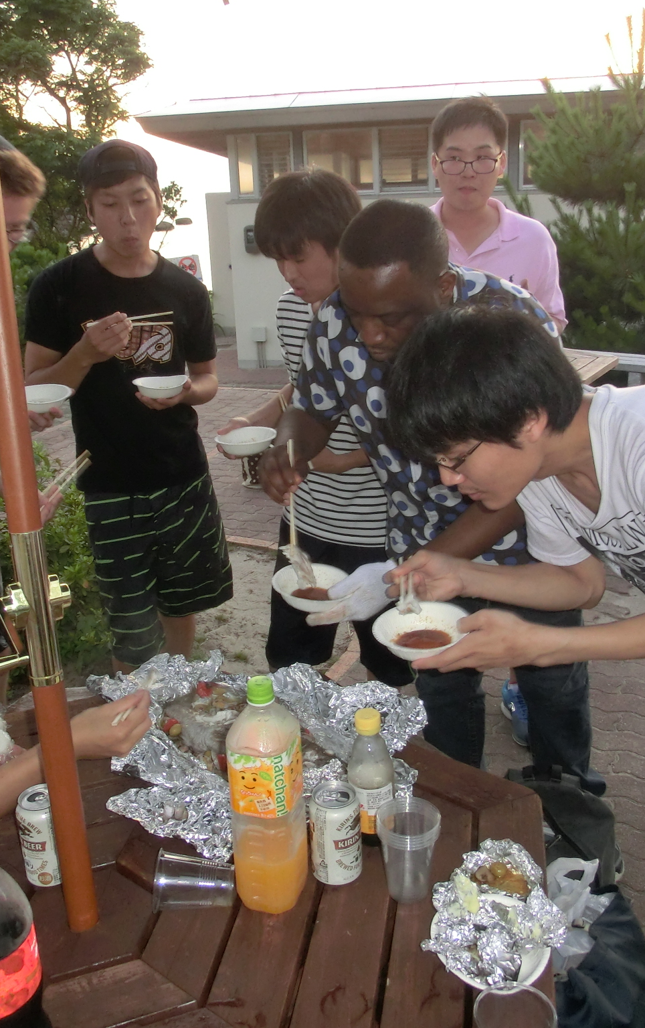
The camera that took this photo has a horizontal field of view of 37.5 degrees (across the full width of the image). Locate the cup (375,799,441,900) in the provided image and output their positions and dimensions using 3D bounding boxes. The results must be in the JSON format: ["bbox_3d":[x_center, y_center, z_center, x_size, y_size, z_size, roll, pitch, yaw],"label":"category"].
[{"bbox_3d":[0.111,0.434,1.217,0.081,0.110,0.081,-2,19,1],"label":"cup"}]

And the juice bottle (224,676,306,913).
[{"bbox_3d":[-0.070,0.347,1.184,0.090,0.308,0.090,4,20,16],"label":"juice bottle"}]

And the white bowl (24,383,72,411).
[{"bbox_3d":[-0.631,-0.262,2.151,0.128,0.042,0.128,-2,19,1],"label":"white bowl"}]

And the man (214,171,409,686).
[{"bbox_3d":[0.059,0.051,2.152,0.500,1.600,0.450,6,20,23],"label":"man"}]

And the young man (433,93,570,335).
[{"bbox_3d":[0.432,-0.180,2.559,0.500,1.750,0.340,2,19,13],"label":"young man"}]

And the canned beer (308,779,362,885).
[{"bbox_3d":[0.017,0.419,1.250,0.066,0.122,0.066,-2,19,1],"label":"canned beer"}]

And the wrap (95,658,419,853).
[{"bbox_3d":[-0.148,0.353,1.494,0.600,0.100,0.440,2,19,12],"label":"wrap"}]

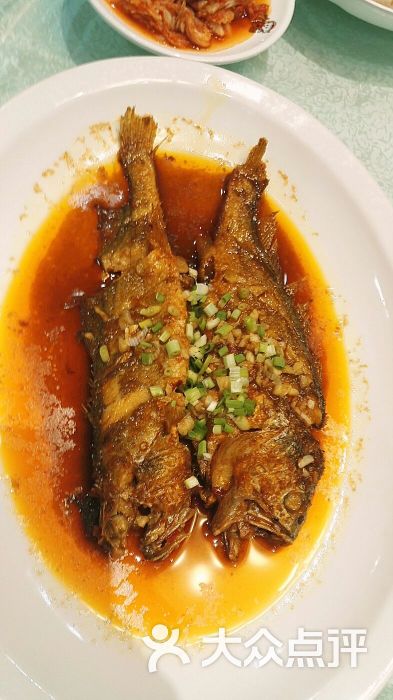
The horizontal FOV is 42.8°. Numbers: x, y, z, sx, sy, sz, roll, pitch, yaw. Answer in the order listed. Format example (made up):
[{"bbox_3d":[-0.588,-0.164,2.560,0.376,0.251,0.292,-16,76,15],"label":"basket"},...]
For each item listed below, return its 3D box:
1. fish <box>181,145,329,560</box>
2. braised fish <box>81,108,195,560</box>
[{"bbox_3d":[0.036,-0.017,0.297,0.075,0.045,0.261,3,71,1],"label":"fish"},{"bbox_3d":[-0.036,-0.030,0.302,0.062,0.045,0.289,-3,71,-1],"label":"braised fish"}]

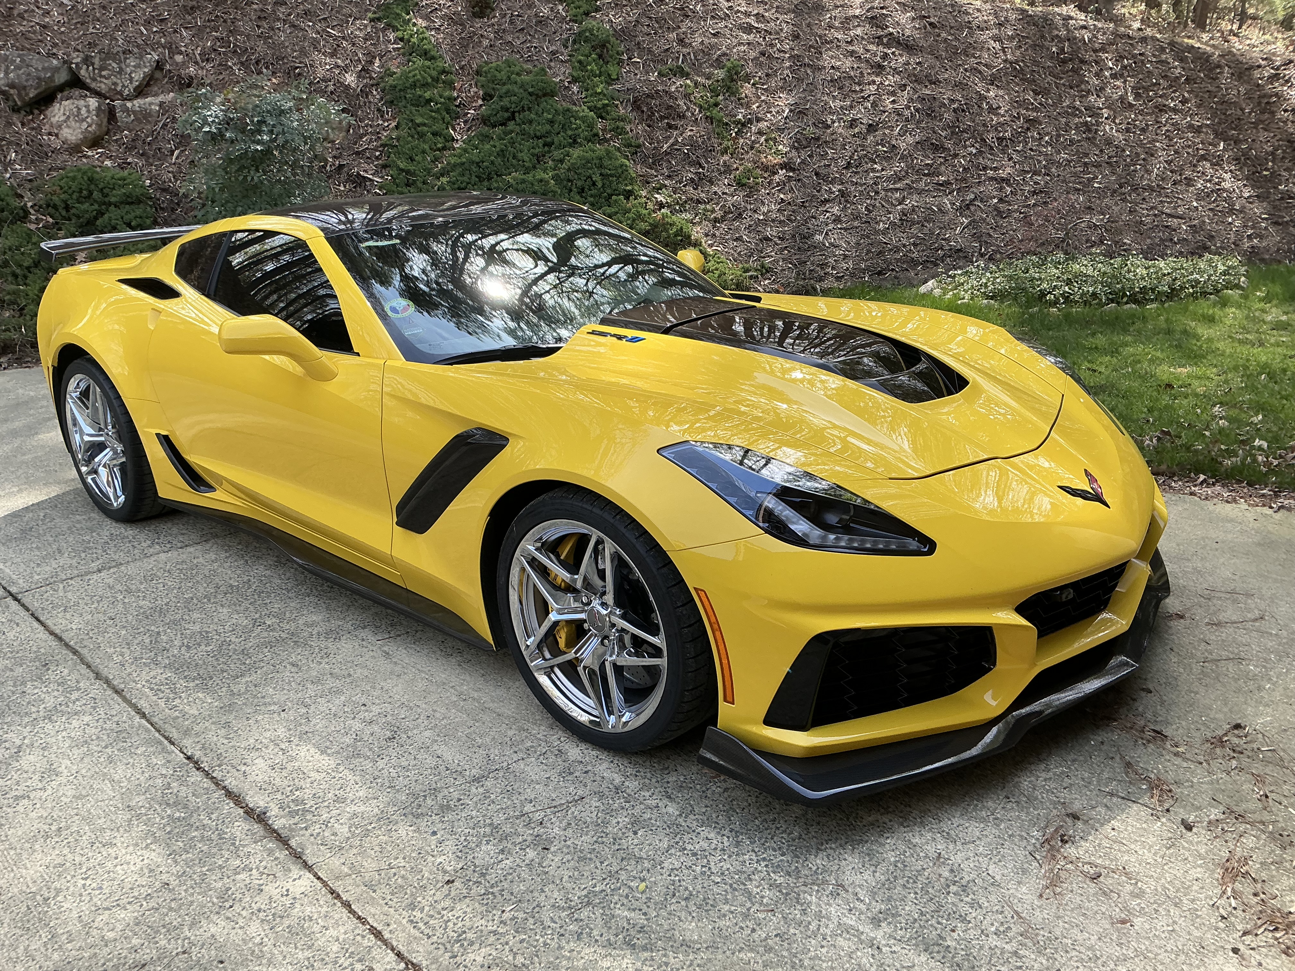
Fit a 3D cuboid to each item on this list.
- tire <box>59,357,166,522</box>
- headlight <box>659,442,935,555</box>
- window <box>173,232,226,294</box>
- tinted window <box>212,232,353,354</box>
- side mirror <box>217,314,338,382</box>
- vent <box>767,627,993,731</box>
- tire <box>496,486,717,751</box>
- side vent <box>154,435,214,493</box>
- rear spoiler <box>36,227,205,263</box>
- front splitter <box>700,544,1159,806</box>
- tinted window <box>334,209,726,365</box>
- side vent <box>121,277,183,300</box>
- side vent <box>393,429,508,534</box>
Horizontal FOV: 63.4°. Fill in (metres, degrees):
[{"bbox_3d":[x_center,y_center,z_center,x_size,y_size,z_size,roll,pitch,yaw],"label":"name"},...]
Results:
[{"bbox_3d":[-2.077,-0.211,4.273,0.672,0.672,0.335,14,23,40],"label":"tire"},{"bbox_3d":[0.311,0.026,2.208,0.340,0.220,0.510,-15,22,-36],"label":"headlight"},{"bbox_3d":[-1.600,-0.805,3.764,0.420,0.245,0.060,16,-9,44],"label":"window"},{"bbox_3d":[-1.173,-0.643,3.372,0.925,0.355,0.070,14,-4,40],"label":"tinted window"},{"bbox_3d":[-1.062,-0.401,3.010,0.330,0.195,0.200,14,24,40],"label":"side mirror"},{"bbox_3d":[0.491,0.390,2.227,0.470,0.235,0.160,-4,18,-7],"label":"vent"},{"bbox_3d":[-0.057,0.293,2.538,0.652,0.652,0.290,14,23,40],"label":"tire"},{"bbox_3d":[-1.629,-0.077,3.708,0.320,0.190,0.070,9,20,30],"label":"side vent"},{"bbox_3d":[-2.058,-1.192,5.014,0.270,0.130,1.560,14,24,40],"label":"rear spoiler"},{"bbox_3d":[0.967,0.377,2.750,0.620,0.125,1.890,14,23,40],"label":"front splitter"},{"bbox_3d":[-0.319,-0.738,3.536,0.840,0.180,1.470,42,39,25],"label":"tinted window"},{"bbox_3d":[-1.813,-0.719,3.794,0.440,0.085,0.120,14,24,40],"label":"side vent"},{"bbox_3d":[-0.509,-0.002,2.691,0.530,0.335,0.100,14,24,40],"label":"side vent"}]

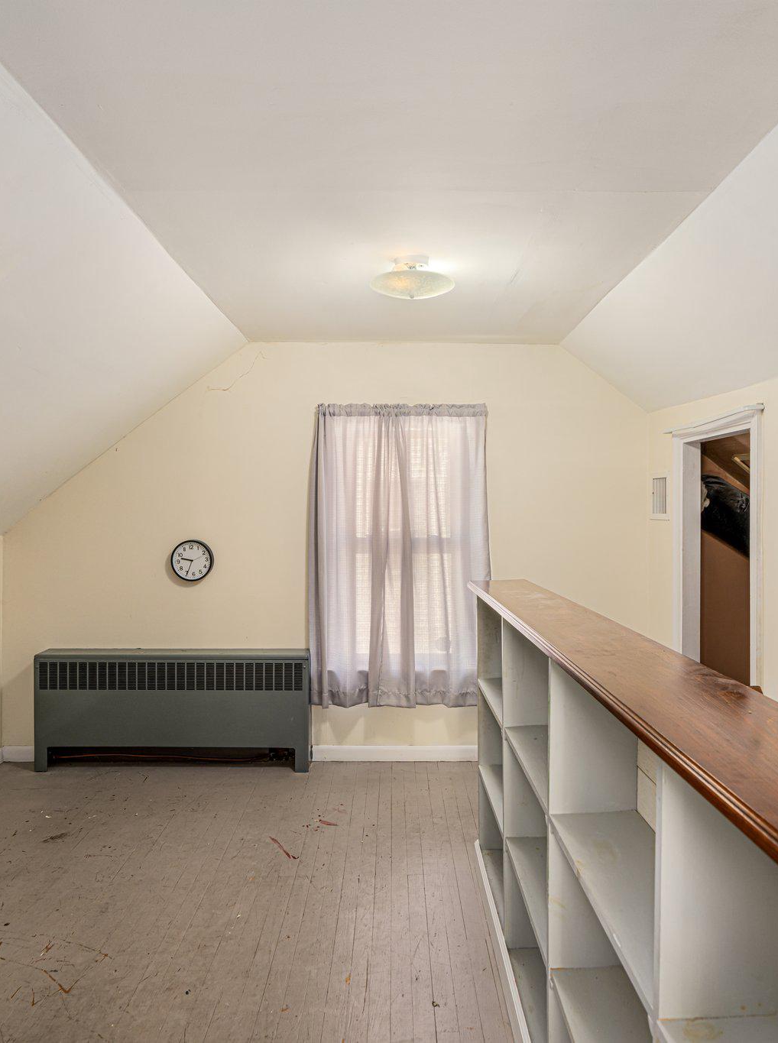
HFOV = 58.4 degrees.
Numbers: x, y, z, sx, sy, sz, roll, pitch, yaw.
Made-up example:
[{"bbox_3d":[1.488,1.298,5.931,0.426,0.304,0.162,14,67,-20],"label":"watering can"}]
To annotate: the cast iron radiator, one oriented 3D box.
[{"bbox_3d":[-1.140,1.012,3.730,1.440,0.613,0.155,0,1,0],"label":"cast iron radiator"}]

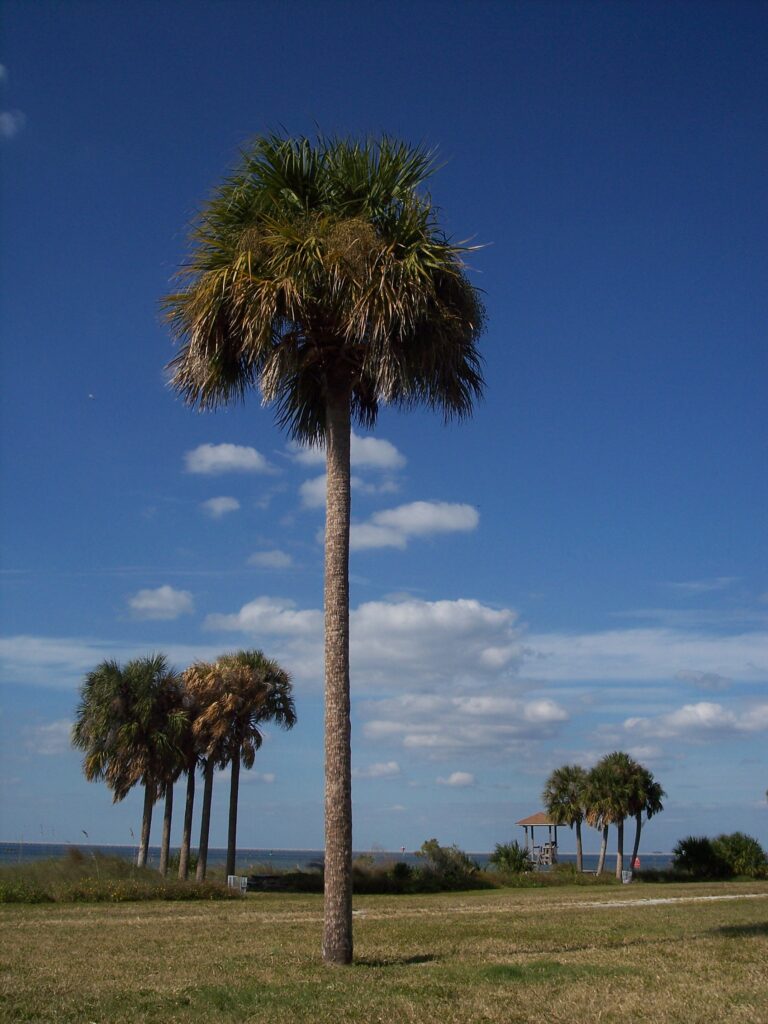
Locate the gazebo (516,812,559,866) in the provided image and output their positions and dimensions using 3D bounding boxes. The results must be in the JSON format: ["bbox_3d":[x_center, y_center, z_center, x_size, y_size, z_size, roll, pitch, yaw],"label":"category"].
[{"bbox_3d":[11.184,23.189,81.733,2.914,3.750,2.914,-6,-18,22],"label":"gazebo"}]

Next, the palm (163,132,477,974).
[{"bbox_3d":[-1.029,-0.116,18.358,5.230,13.507,5.230,1,-16,0],"label":"palm"}]

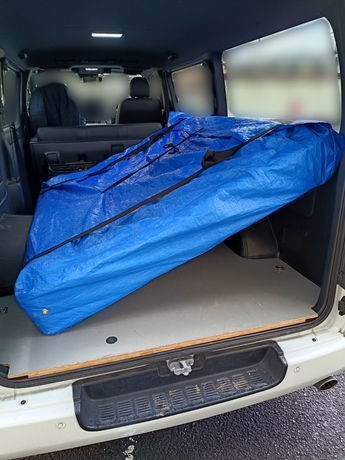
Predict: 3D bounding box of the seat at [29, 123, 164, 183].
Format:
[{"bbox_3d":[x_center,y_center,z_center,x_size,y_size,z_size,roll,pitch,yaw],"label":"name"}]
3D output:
[{"bbox_3d":[-0.732,-0.745,3.559,1.250,0.640,0.450,-6,21,-14],"label":"seat"}]

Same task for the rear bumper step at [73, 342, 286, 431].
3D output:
[{"bbox_3d":[0.060,0.538,1.221,0.780,0.110,0.150,-6,21,-14],"label":"rear bumper step"}]

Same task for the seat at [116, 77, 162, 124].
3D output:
[{"bbox_3d":[-0.431,-1.329,4.249,0.520,1.000,0.700,-6,21,-14],"label":"seat"}]

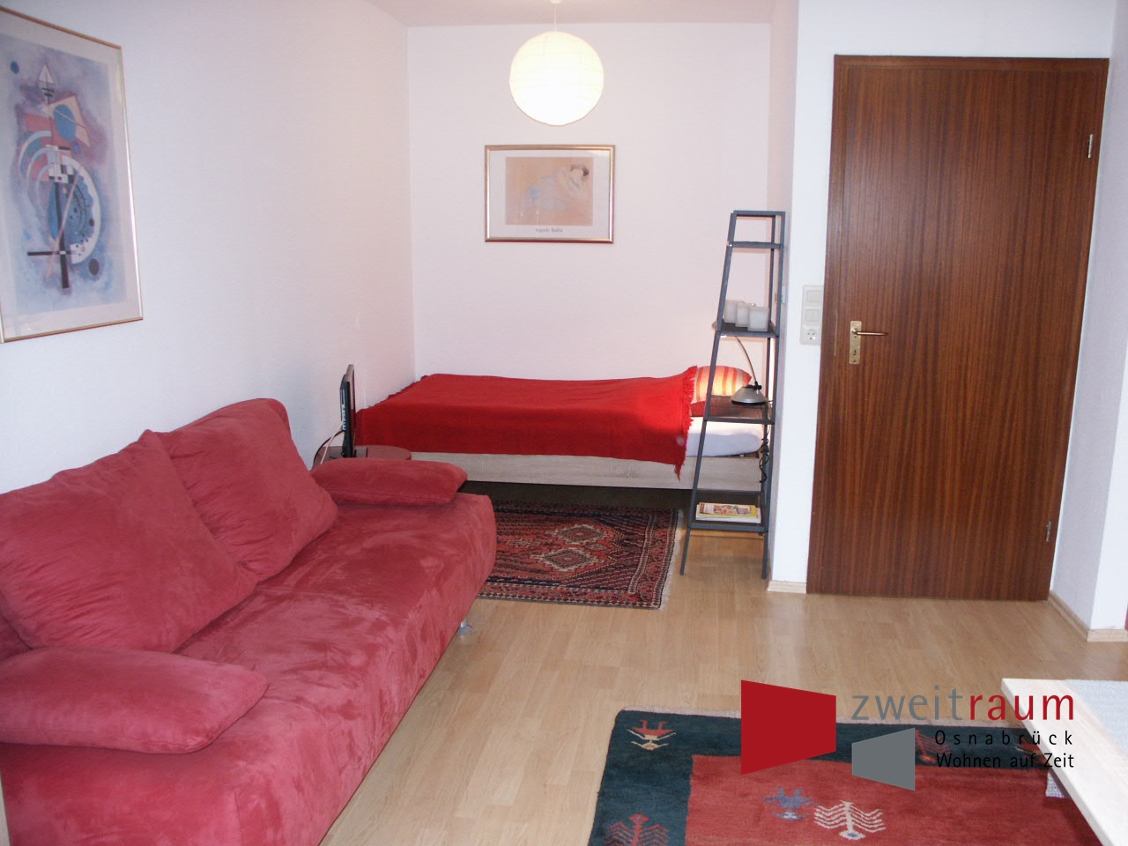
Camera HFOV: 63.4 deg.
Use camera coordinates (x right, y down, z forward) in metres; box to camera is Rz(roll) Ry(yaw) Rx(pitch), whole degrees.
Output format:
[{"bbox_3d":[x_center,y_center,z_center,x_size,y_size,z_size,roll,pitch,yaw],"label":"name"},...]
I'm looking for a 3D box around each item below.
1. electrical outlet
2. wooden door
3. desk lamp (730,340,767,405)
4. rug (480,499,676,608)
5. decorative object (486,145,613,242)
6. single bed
[{"bbox_3d":[0.923,-0.398,3.397,0.082,0.225,0.015,2,12,7],"label":"electrical outlet"},{"bbox_3d":[1.430,-0.301,3.365,0.930,2.030,0.060,2,12,7],"label":"wooden door"},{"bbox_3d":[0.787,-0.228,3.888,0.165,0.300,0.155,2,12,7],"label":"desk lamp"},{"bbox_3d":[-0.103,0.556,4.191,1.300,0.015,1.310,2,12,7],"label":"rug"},{"bbox_3d":[-0.080,-1.266,5.049,0.725,0.540,0.025,2,12,7],"label":"decorative object"},{"bbox_3d":[0.027,0.090,4.859,1.990,0.590,0.960,2,12,7],"label":"single bed"}]

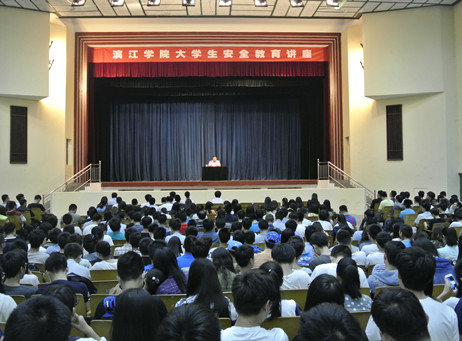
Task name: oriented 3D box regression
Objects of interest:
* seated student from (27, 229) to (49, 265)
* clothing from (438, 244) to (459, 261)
[{"bbox_3d":[-2.760,1.470,6.250,0.500,1.250,0.750,-1,0,3],"label":"seated student"},{"bbox_3d":[3.020,1.300,5.850,0.430,0.580,0.300,0,0,-6],"label":"clothing"}]

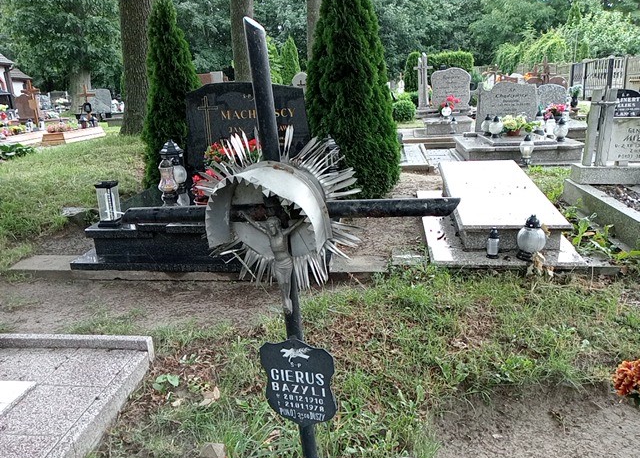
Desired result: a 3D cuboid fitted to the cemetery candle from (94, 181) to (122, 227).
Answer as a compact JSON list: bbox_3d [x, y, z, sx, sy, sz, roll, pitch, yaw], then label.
[{"bbox_3d":[-1.473,-0.172,3.600,0.130,0.305,0.130,3,18,10],"label":"cemetery candle"}]

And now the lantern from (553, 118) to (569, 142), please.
[{"bbox_3d":[3.127,-1.284,6.700,0.185,0.300,0.185,0,18,0],"label":"lantern"}]

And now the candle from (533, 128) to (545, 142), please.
[{"bbox_3d":[2.861,-1.229,6.750,0.140,0.165,0.140,0,18,0],"label":"candle"}]

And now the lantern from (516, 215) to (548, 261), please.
[{"bbox_3d":[1.433,0.055,3.500,0.188,0.308,0.188,0,18,0],"label":"lantern"}]

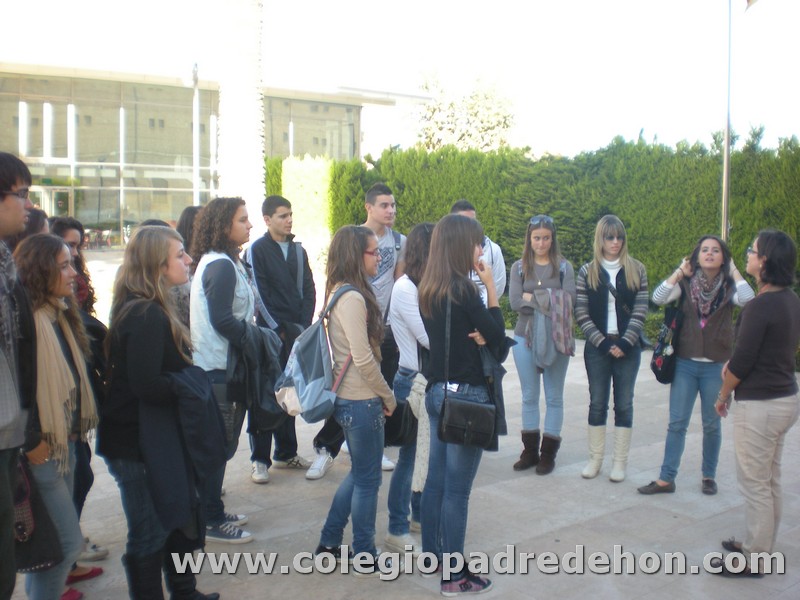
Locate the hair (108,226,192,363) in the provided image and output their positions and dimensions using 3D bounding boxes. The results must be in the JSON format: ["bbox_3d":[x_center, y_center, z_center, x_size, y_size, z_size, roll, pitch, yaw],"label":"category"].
[{"bbox_3d":[-1.014,-0.022,3.570,0.320,0.550,0.270,-1,5,-12],"label":"hair"}]

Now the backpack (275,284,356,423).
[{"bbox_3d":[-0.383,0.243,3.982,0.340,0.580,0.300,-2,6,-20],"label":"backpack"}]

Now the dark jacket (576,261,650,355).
[{"bbox_3d":[1.337,0.047,5.525,0.450,0.580,0.270,2,5,14],"label":"dark jacket"}]

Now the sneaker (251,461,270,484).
[{"bbox_3d":[-0.882,1.063,5.529,0.110,0.110,0.280,-1,6,-13],"label":"sneaker"}]

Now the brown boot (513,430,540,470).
[{"bbox_3d":[0.830,0.965,5.743,0.115,0.240,0.255,4,6,33],"label":"brown boot"}]

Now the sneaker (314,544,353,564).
[{"bbox_3d":[-0.284,1.195,4.210,0.255,0.100,0.095,2,5,12],"label":"sneaker"}]

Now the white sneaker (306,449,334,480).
[{"bbox_3d":[-0.503,1.034,5.554,0.105,0.115,0.290,3,5,23],"label":"white sneaker"}]

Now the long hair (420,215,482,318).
[{"bbox_3d":[0.218,-0.149,3.800,0.250,0.440,0.240,-2,6,-24],"label":"long hair"}]

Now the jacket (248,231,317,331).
[{"bbox_3d":[-0.747,-0.104,5.536,0.450,0.620,0.270,-3,6,-30],"label":"jacket"}]

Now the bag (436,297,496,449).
[{"bbox_3d":[0.282,0.299,3.720,0.250,0.640,0.150,0,5,-3],"label":"bag"}]

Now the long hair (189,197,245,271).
[{"bbox_3d":[-0.914,-0.333,4.400,0.270,0.370,0.270,-1,5,-12],"label":"long hair"}]

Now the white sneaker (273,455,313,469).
[{"bbox_3d":[-0.701,1.044,5.776,0.275,0.098,0.105,-1,6,-13],"label":"white sneaker"}]

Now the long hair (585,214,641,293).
[{"bbox_3d":[1.319,-0.295,5.450,0.330,0.460,0.250,1,5,5],"label":"long hair"}]

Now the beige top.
[{"bbox_3d":[-0.177,0.228,4.041,0.290,0.550,0.410,-2,6,-20],"label":"beige top"}]

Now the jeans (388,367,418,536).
[{"bbox_3d":[0.058,0.756,4.413,0.270,0.830,0.330,1,5,12],"label":"jeans"}]

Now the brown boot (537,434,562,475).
[{"bbox_3d":[0.973,0.989,5.739,0.120,0.230,0.270,3,6,23],"label":"brown boot"}]

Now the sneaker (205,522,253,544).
[{"bbox_3d":[-0.858,1.145,4.366,0.260,0.100,0.100,1,5,12],"label":"sneaker"}]

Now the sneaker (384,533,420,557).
[{"bbox_3d":[0.040,1.187,4.330,0.255,0.100,0.095,4,7,36],"label":"sneaker"}]

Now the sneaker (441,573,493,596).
[{"bbox_3d":[0.283,1.231,3.875,0.260,0.105,0.097,-2,6,-24],"label":"sneaker"}]

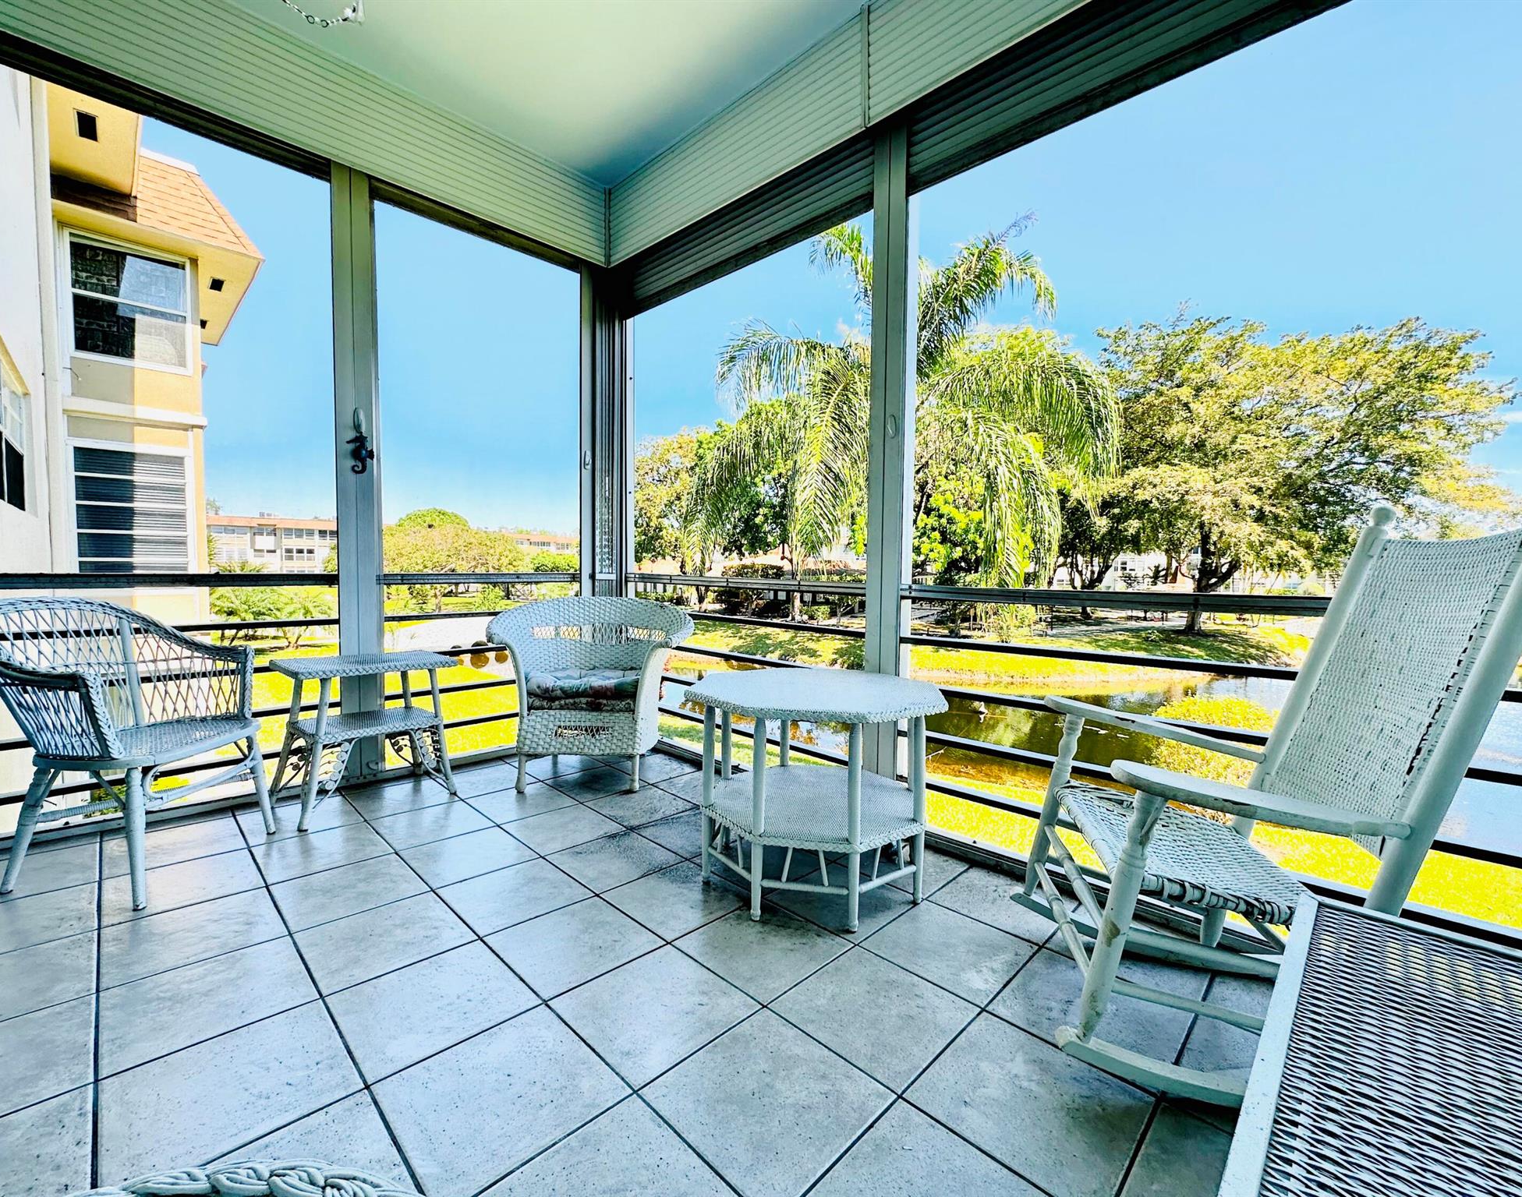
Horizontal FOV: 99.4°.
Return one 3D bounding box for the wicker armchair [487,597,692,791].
[{"bbox_3d":[-0.710,0.378,2.823,0.838,0.758,0.675,0,3,-5],"label":"wicker armchair"}]

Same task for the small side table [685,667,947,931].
[{"bbox_3d":[0.161,0.536,1.915,0.713,0.556,0.713,1,3,9],"label":"small side table"}]

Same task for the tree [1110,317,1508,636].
[{"bbox_3d":[26.901,-6.175,33.335,16.500,16.600,15.500,3,3,39],"label":"tree"}]

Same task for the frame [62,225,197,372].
[{"bbox_3d":[-7.578,-3.530,7.791,0.100,1.420,1.077,3,4,44],"label":"frame"}]

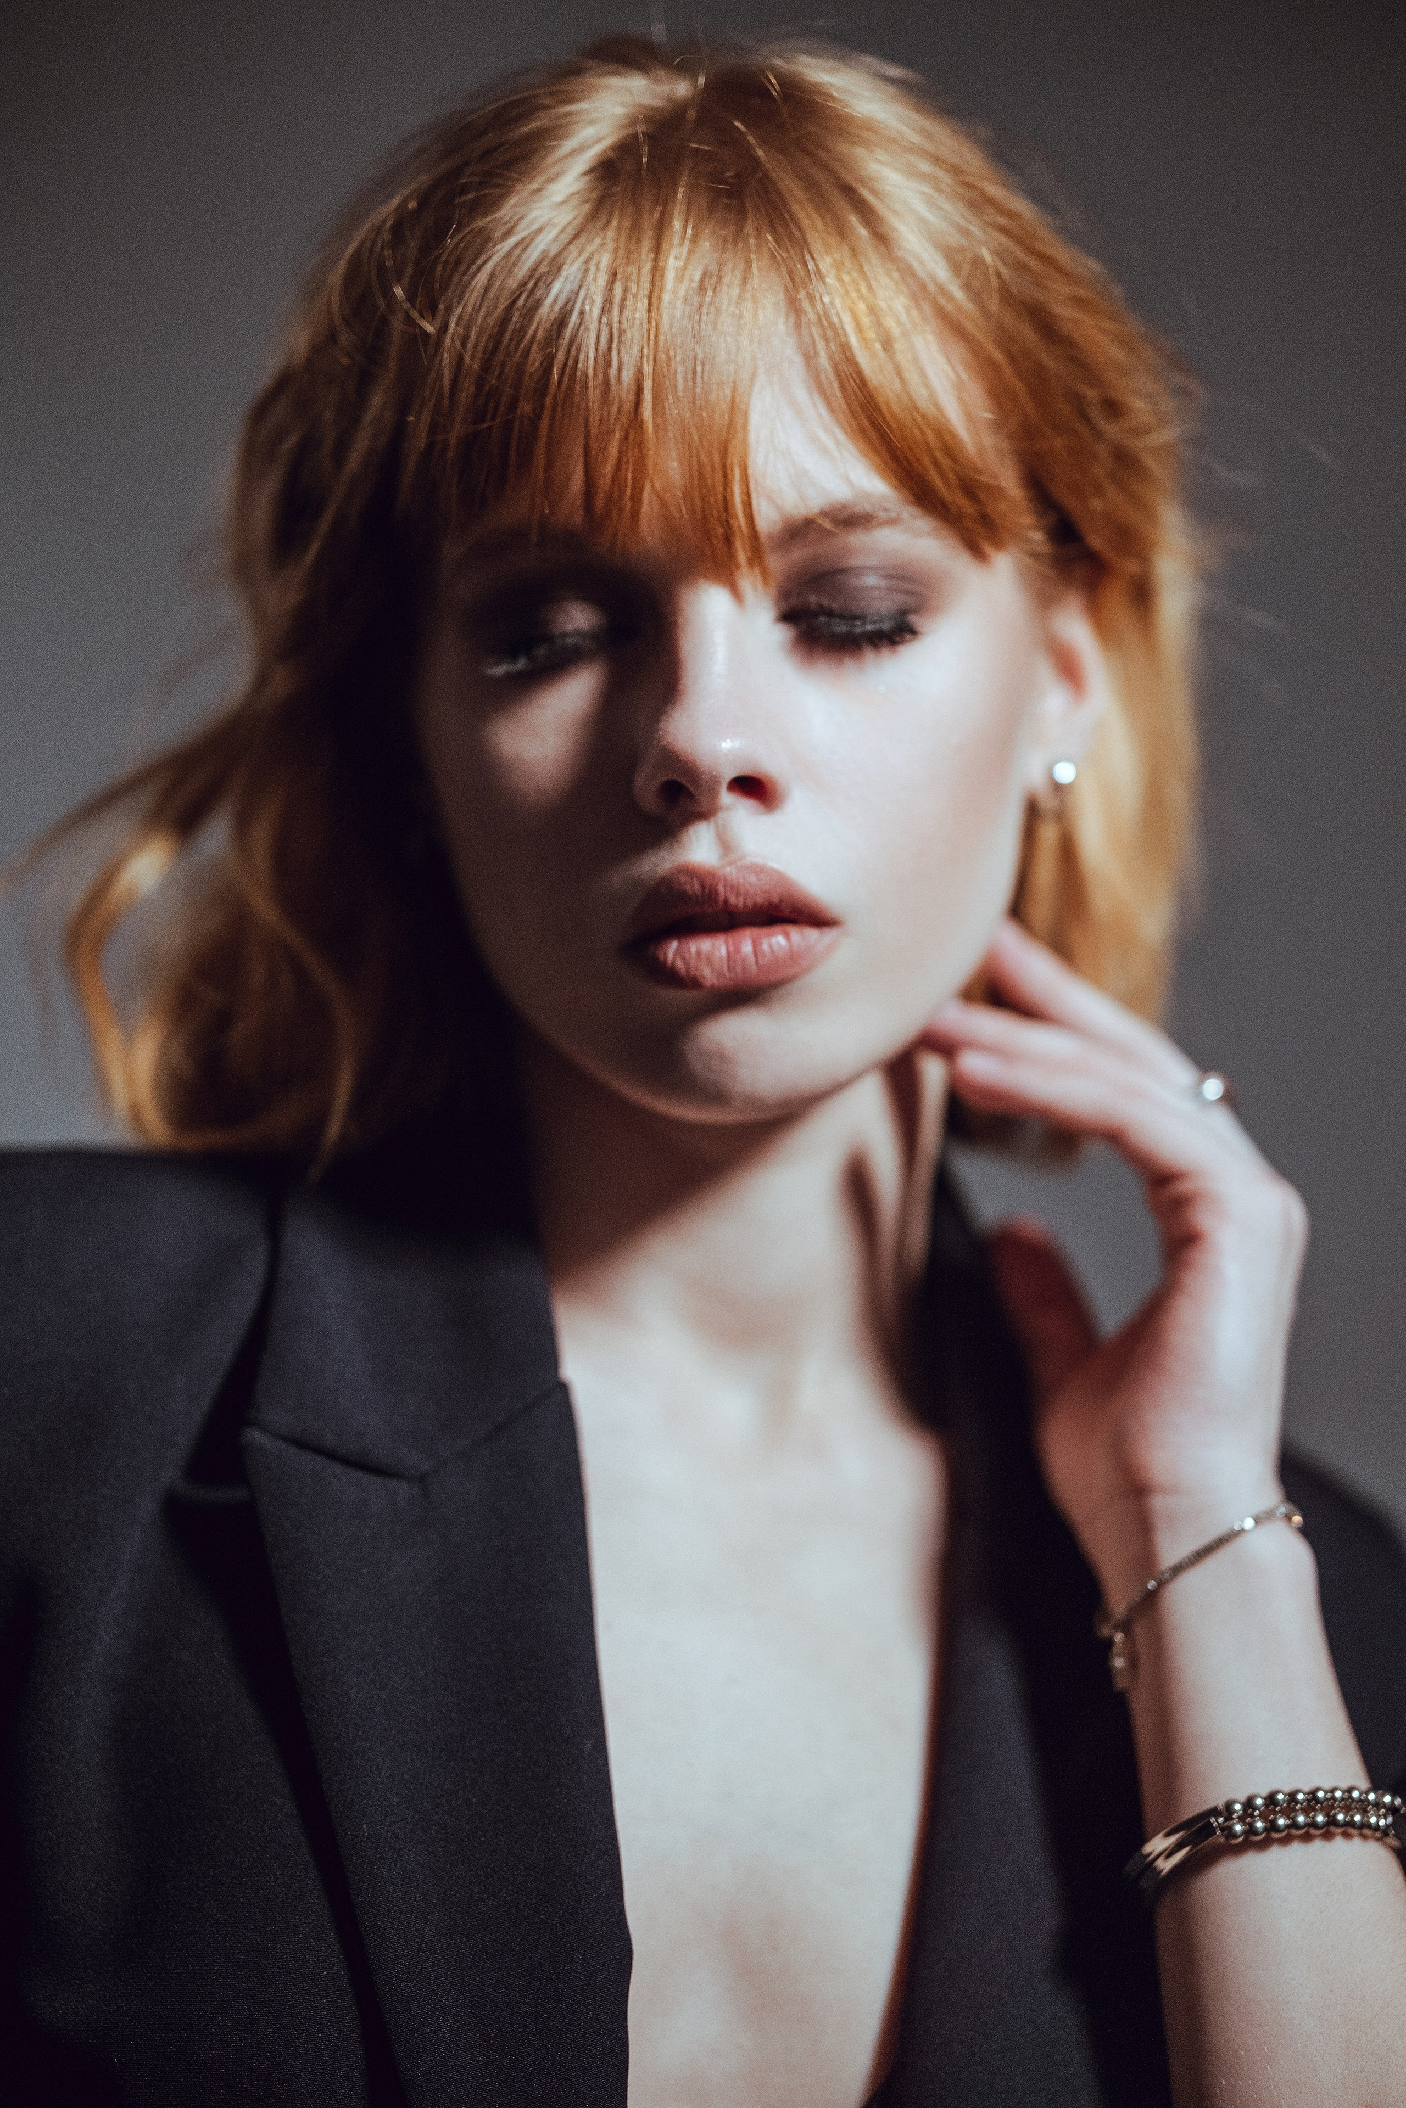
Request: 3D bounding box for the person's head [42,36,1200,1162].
[{"bbox_3d":[-0.019,-0.100,1.460,0.252,0.250,0.225,-4,-3,6],"label":"person's head"}]

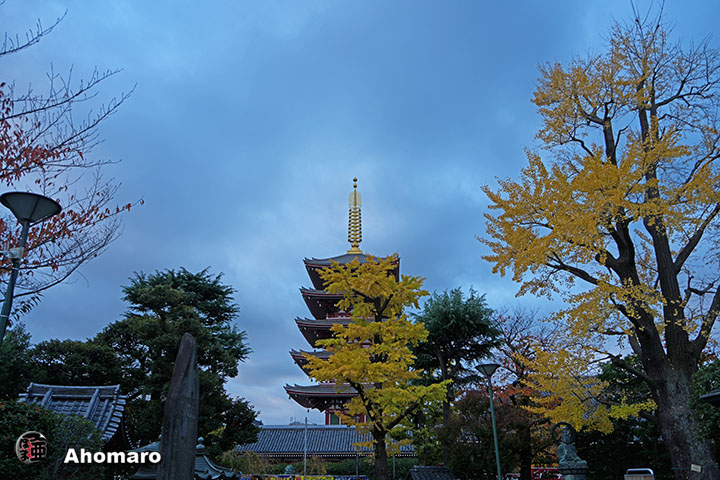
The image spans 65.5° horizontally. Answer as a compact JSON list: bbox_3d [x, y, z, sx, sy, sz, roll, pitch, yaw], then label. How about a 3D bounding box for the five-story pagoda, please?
[{"bbox_3d":[-0.758,11.057,96.306,19.000,48.700,19.000,-2,-23,4],"label":"five-story pagoda"}]

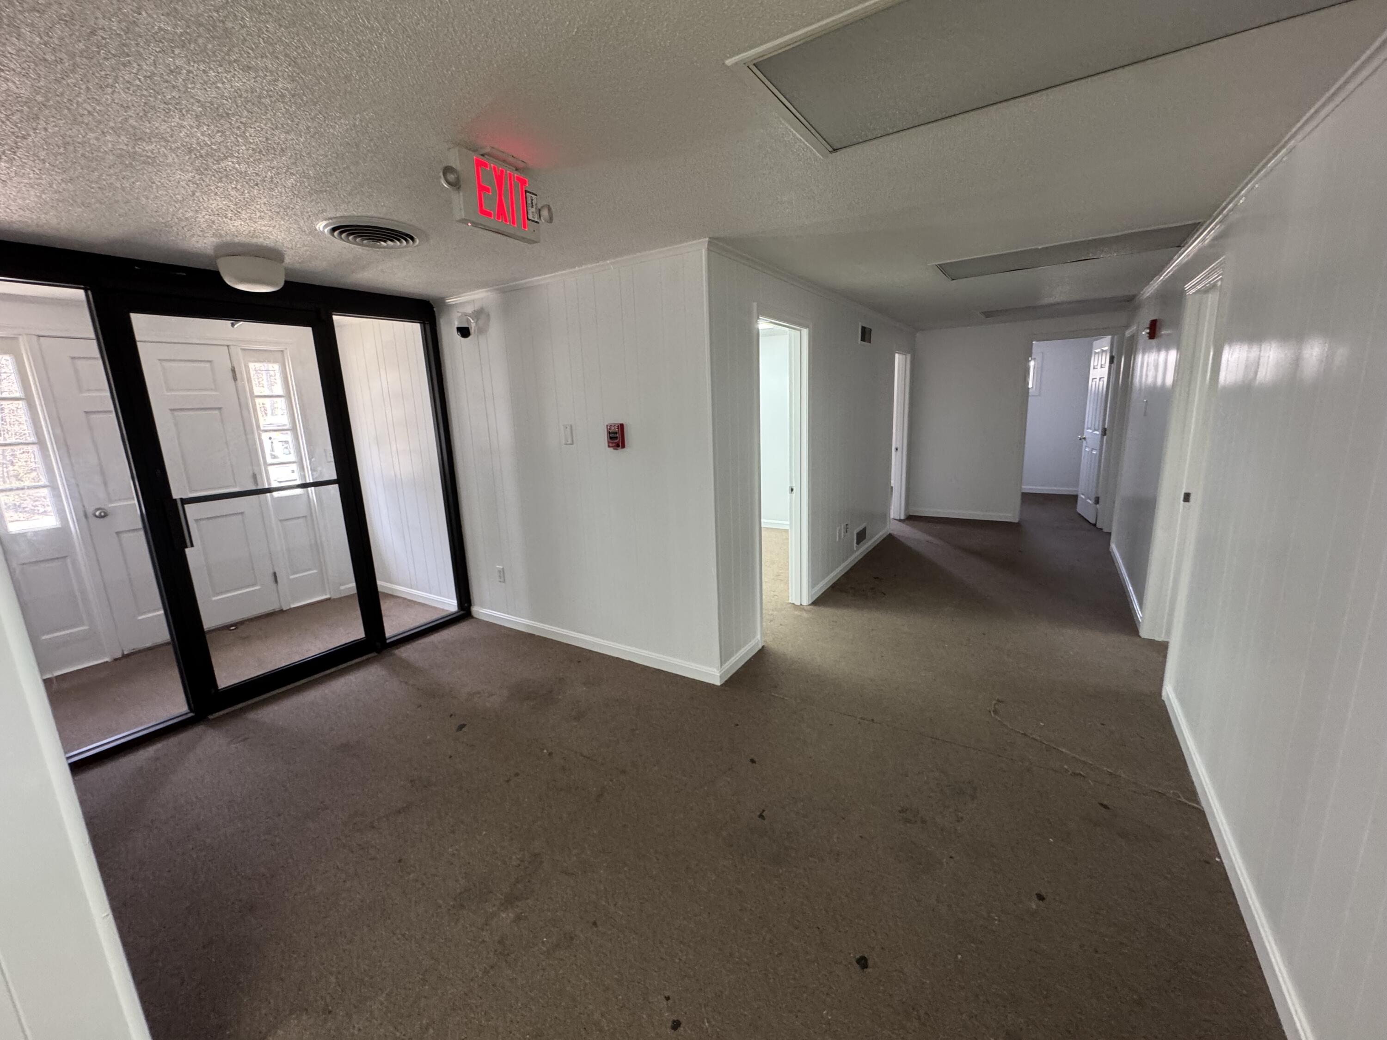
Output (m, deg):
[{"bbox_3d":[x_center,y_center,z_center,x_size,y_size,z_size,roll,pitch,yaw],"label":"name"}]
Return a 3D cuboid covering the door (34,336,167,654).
[{"bbox_3d":[-3.663,-0.187,3.980,0.045,2.054,0.930,5,14,31],"label":"door"}]

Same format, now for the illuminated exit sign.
[{"bbox_3d":[-0.604,-0.989,1.722,0.045,0.202,0.292,5,14,31],"label":"illuminated exit sign"}]

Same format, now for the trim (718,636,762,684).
[{"bbox_3d":[0.279,0.809,3.281,0.016,0.084,0.519,5,14,31],"label":"trim"}]

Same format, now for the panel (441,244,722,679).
[{"bbox_3d":[-0.783,-0.289,3.434,2.152,2.257,0.080,5,14,31],"label":"panel"}]

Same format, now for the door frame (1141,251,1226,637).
[{"bbox_3d":[2.542,-0.191,2.880,0.130,2.021,0.880,5,14,31],"label":"door frame"}]

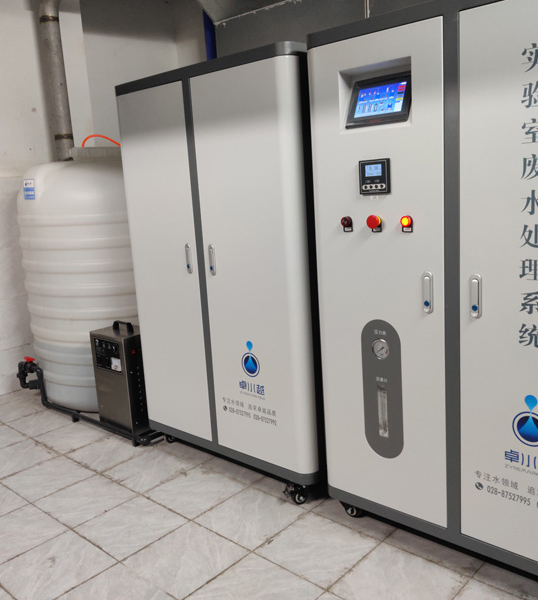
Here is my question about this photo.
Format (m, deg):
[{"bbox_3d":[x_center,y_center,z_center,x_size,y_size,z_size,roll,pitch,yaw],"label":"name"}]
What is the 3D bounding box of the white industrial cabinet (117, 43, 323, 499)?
[{"bbox_3d":[-0.046,-0.117,2.629,0.990,1.585,0.600,7,15,42],"label":"white industrial cabinet"}]

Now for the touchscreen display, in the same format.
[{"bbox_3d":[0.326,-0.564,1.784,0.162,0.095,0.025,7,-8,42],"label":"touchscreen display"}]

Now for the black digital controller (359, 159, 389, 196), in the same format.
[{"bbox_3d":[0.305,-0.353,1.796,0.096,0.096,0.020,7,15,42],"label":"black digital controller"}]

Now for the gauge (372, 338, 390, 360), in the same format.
[{"bbox_3d":[0.336,0.153,1.893,0.067,0.067,0.022,7,15,42],"label":"gauge"}]

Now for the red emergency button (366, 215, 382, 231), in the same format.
[{"bbox_3d":[0.306,-0.227,1.815,0.041,0.041,0.032,7,15,42],"label":"red emergency button"}]

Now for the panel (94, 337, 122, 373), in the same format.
[{"bbox_3d":[-0.755,0.262,2.924,0.212,0.148,0.020,7,15,42],"label":"panel"}]

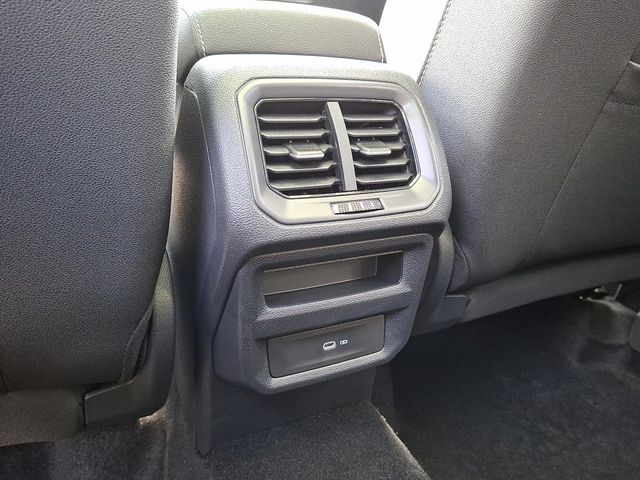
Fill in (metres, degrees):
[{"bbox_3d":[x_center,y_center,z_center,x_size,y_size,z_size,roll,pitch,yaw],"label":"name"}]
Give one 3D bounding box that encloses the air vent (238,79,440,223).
[{"bbox_3d":[0.015,-0.072,0.390,0.163,0.119,0.035,-6,-10,-21],"label":"air vent"}]

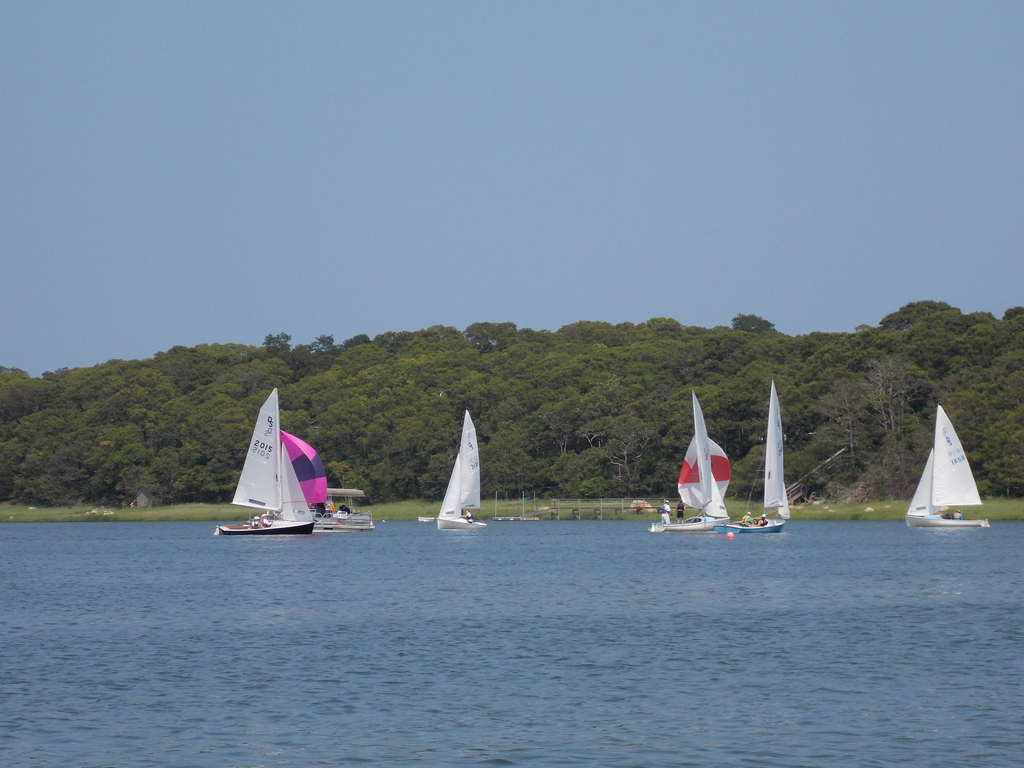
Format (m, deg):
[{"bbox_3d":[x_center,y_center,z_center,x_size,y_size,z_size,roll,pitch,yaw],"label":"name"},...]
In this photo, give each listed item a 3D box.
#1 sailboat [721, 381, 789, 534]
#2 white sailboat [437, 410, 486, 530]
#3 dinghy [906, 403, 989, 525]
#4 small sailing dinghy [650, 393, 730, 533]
[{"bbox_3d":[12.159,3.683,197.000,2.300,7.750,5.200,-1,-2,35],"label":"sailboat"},{"bbox_3d":[-3.188,5.484,249.000,2.000,7.750,5.200,-1,-2,33],"label":"white sailboat"},{"bbox_3d":[27.293,5.176,245.000,5.250,7.800,1.950,0,-2,14],"label":"dinghy"},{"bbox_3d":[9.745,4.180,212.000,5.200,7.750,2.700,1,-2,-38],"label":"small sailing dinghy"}]

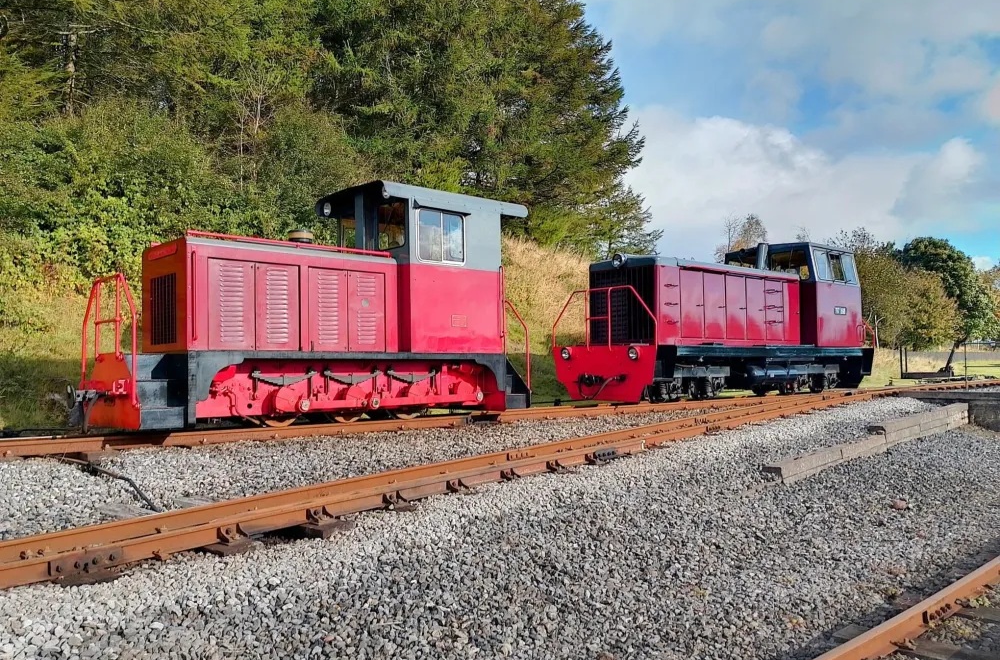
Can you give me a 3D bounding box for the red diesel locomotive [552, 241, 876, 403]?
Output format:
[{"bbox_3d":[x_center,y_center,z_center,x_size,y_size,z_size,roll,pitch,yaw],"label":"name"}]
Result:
[{"bbox_3d":[4.164,-0.211,13.719,6.795,2.782,2.152,1,-2,-39],"label":"red diesel locomotive"}]

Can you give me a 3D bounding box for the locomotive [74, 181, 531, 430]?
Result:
[{"bbox_3d":[-1.908,-0.321,8.606,5.140,2.671,1.626,2,-3,-43],"label":"locomotive"}]

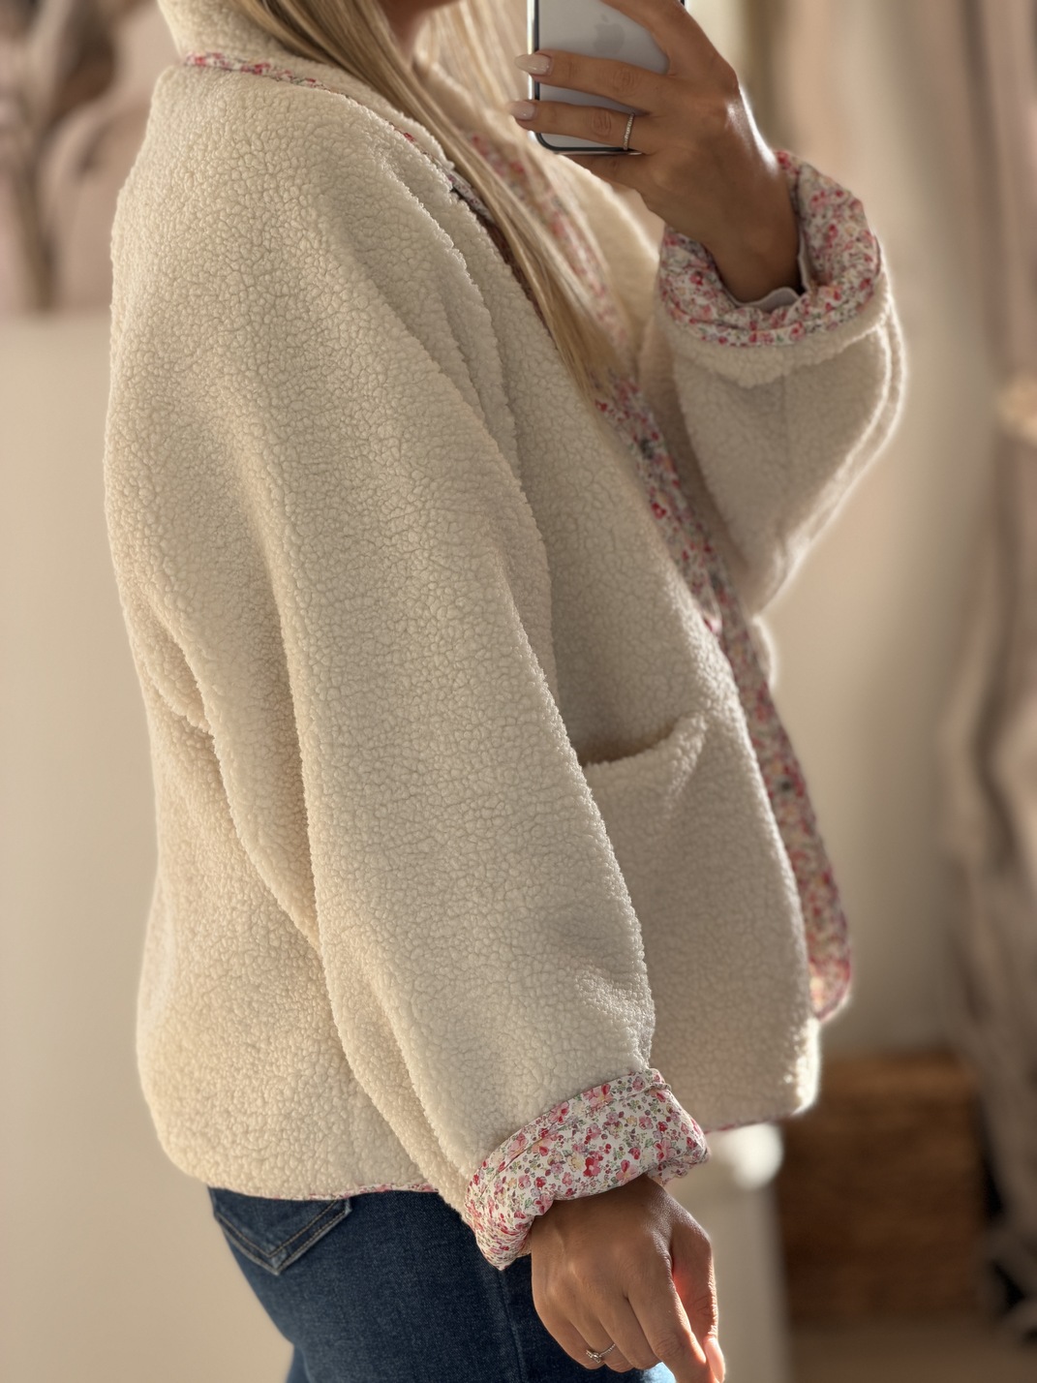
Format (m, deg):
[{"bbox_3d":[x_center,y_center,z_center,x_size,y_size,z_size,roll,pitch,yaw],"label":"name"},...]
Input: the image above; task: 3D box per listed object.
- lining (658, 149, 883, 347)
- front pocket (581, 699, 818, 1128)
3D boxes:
[{"bbox_3d":[0.126,-0.221,1.990,0.112,0.065,0.100,-7,36,5],"label":"lining"},{"bbox_3d":[0.084,0.115,2.040,0.165,0.200,0.050,-10,6,-44],"label":"front pocket"}]

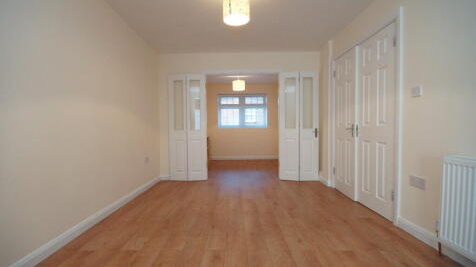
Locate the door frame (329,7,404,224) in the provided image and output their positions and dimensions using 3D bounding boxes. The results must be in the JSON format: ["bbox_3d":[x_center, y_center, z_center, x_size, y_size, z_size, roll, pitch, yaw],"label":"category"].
[{"bbox_3d":[1.578,-0.165,2.583,0.101,2.116,1.321,0,2,-2],"label":"door frame"}]

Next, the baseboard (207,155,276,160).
[{"bbox_3d":[0.151,0.746,5.988,2.161,0.116,0.020,0,2,1],"label":"baseboard"}]

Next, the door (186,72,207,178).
[{"bbox_3d":[-0.724,-0.099,3.579,0.343,1.916,0.040,0,2,-8],"label":"door"}]

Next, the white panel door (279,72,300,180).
[{"bbox_3d":[0.926,-0.117,3.578,0.349,1.958,0.040,0,2,8],"label":"white panel door"}]

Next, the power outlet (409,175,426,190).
[{"bbox_3d":[1.592,0.436,1.757,0.014,0.088,0.150,0,2,-2],"label":"power outlet"}]

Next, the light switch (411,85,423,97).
[{"bbox_3d":[1.583,-0.375,1.756,0.028,0.088,0.086,0,2,-2],"label":"light switch"}]

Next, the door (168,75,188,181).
[{"bbox_3d":[-1.063,-0.085,3.574,0.351,1.896,0.040,0,2,7],"label":"door"}]

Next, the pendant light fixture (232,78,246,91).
[{"bbox_3d":[0.036,-1.174,4.767,0.303,0.327,0.303,0,2,0],"label":"pendant light fixture"}]

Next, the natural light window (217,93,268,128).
[{"bbox_3d":[0.144,-0.674,5.999,1.471,0.998,0.101,0,2,0],"label":"natural light window"}]

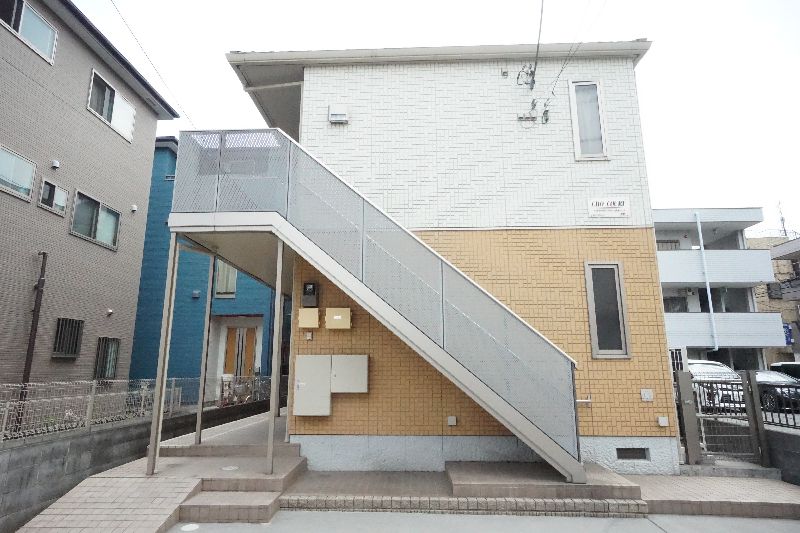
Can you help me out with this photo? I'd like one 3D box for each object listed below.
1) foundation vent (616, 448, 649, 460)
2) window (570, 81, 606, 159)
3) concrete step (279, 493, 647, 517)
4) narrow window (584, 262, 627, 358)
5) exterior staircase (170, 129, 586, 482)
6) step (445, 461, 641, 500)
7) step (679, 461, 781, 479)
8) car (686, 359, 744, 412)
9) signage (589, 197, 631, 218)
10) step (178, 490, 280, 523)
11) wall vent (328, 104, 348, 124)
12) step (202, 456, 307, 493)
[{"bbox_3d":[2.945,2.375,5.919,0.398,0.125,0.080,-1,-11,2],"label":"foundation vent"},{"bbox_3d":[2.729,-2.116,6.765,0.489,1.257,0.100,-1,-11,2],"label":"window"},{"bbox_3d":[0.613,2.472,4.856,3.710,0.123,0.230,-1,-11,2],"label":"concrete step"},{"bbox_3d":[2.783,0.585,6.248,0.502,1.295,0.100,-1,-11,2],"label":"narrow window"},{"bbox_3d":[-0.389,0.380,5.888,4.750,4.131,0.973,-1,-11,2],"label":"exterior staircase"},{"bbox_3d":[1.532,2.444,5.381,1.915,0.123,1.092,-1,-11,2],"label":"step"},{"bbox_3d":[4.082,2.568,5.919,1.090,0.115,0.430,-1,-11,2],"label":"step"},{"bbox_3d":[9.744,3.746,15.050,1.700,1.500,4.200,-2,-11,8],"label":"car"},{"bbox_3d":[2.927,-0.814,6.483,0.554,0.276,0.030,-1,-11,2],"label":"signage"},{"bbox_3d":[-1.699,2.449,4.767,0.863,0.151,0.472,-1,-11,2],"label":"step"},{"bbox_3d":[-0.915,-2.268,6.882,0.275,0.290,0.120,-1,-11,2],"label":"wall vent"},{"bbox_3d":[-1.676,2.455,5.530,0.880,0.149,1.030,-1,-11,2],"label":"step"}]

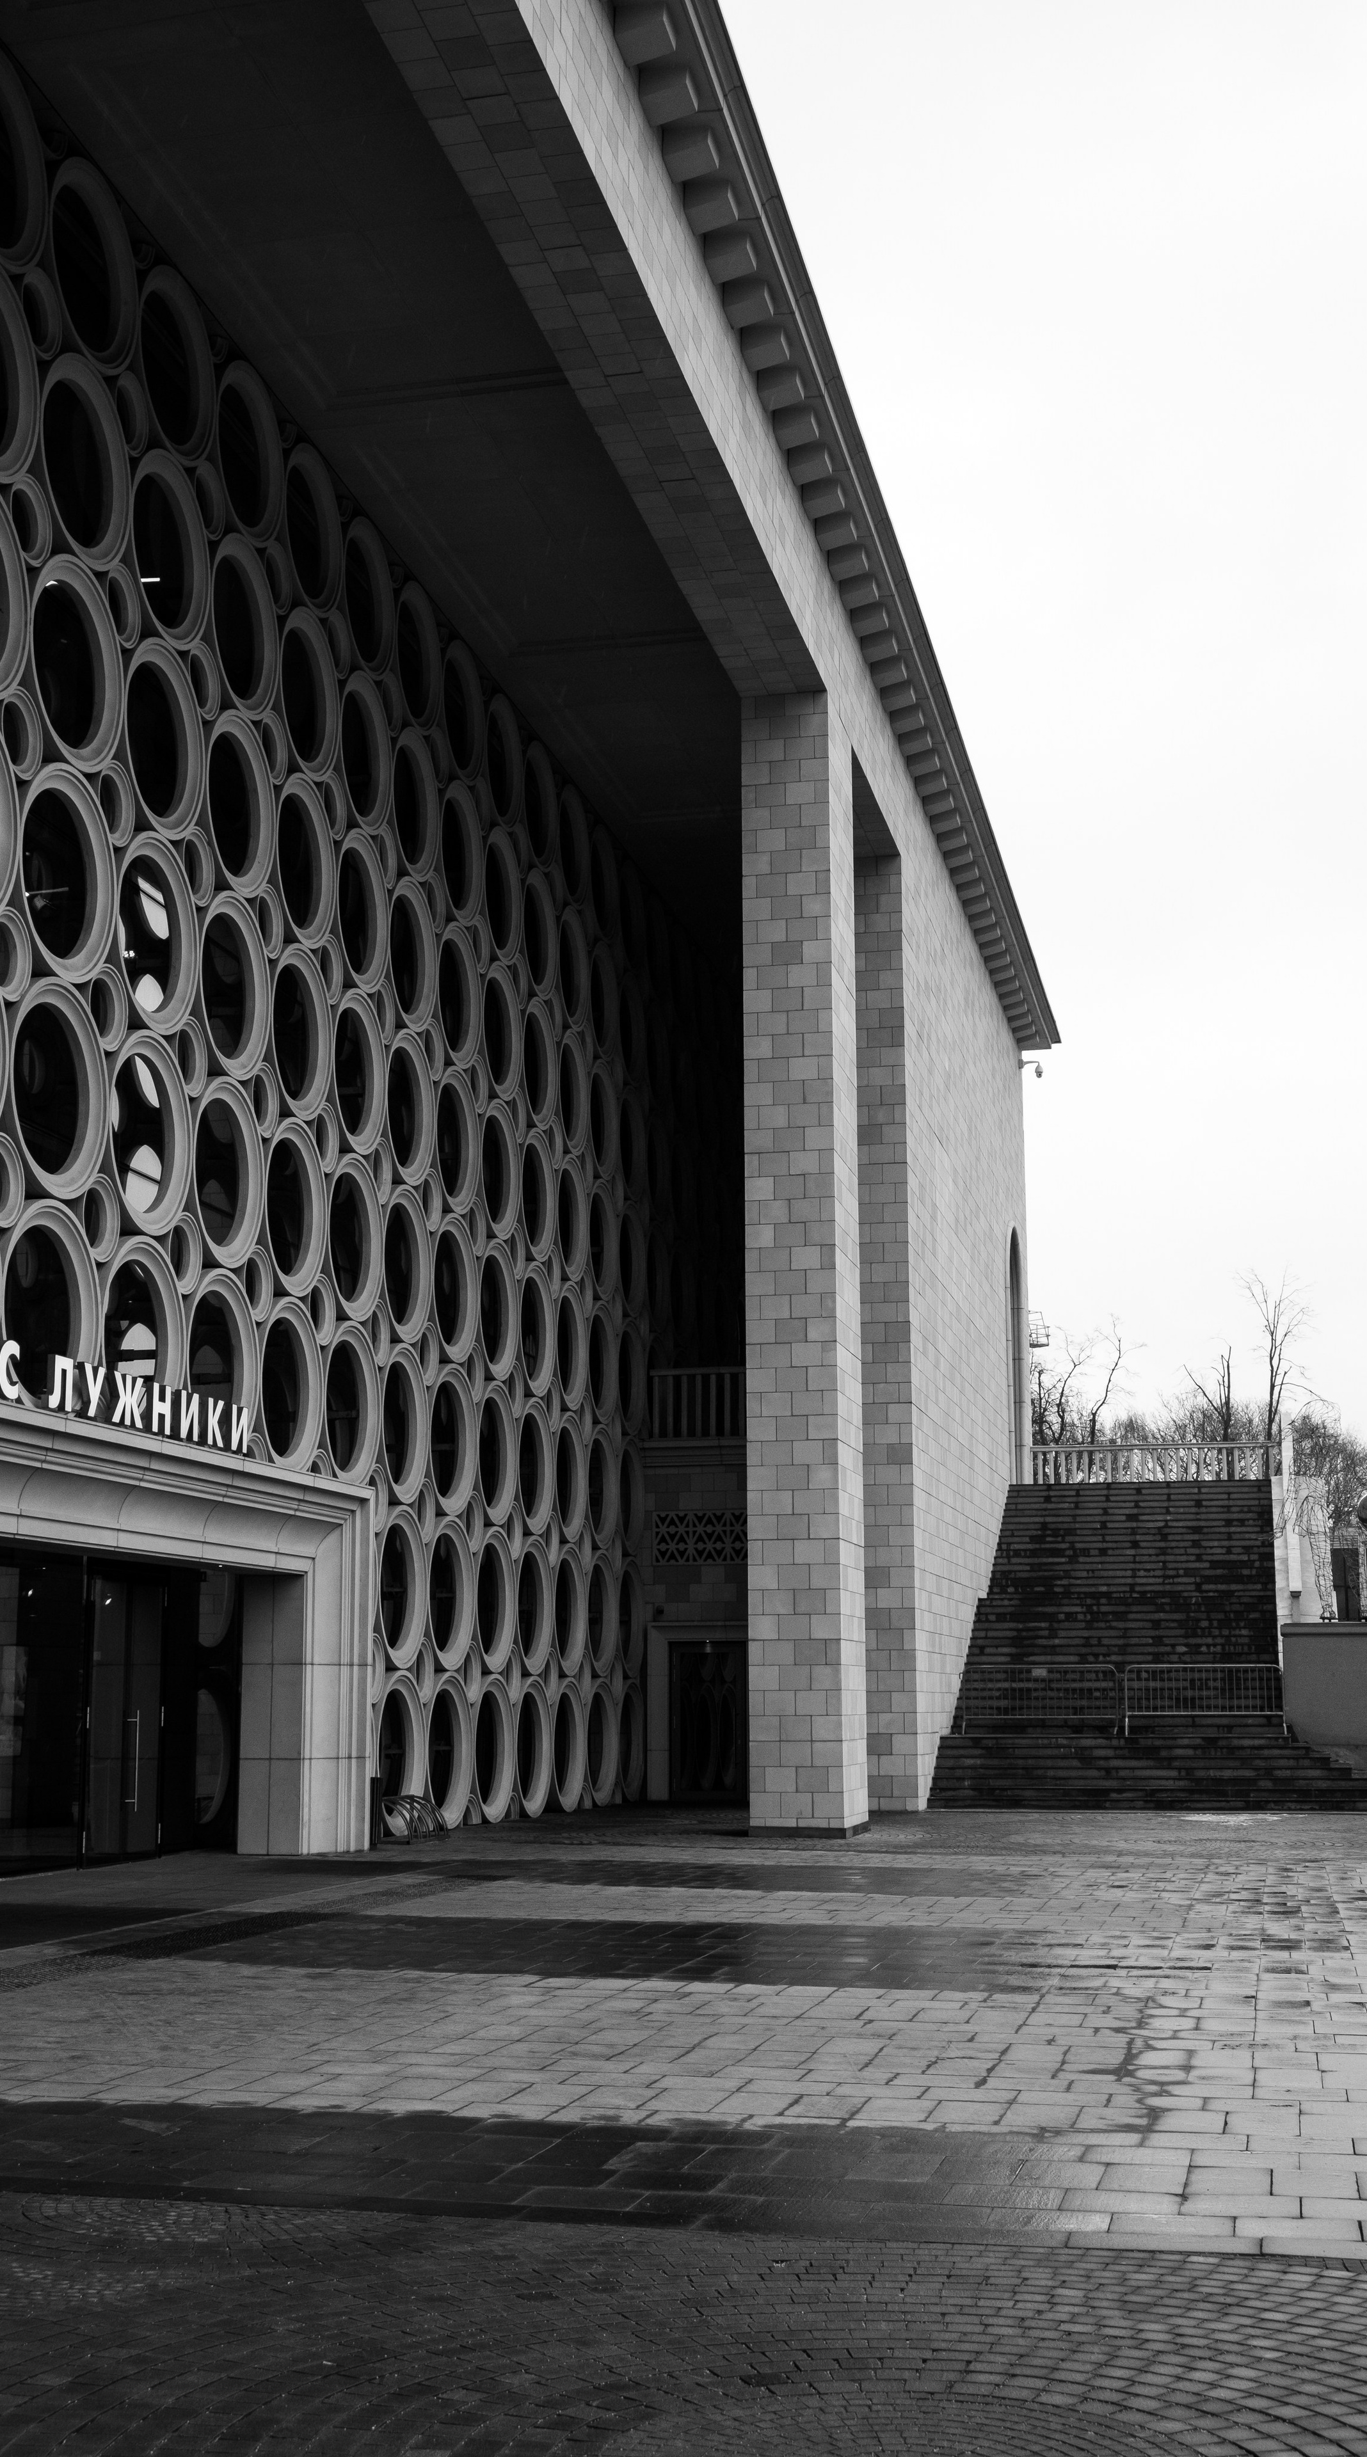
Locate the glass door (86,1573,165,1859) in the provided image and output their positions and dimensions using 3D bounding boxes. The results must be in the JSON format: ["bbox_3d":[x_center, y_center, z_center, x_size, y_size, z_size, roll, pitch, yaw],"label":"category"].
[{"bbox_3d":[-5.836,5.195,27.479,0.115,2.920,1.815,-2,-11,13],"label":"glass door"}]

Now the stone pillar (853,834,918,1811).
[{"bbox_3d":[3.006,1.511,40.145,1.209,14.636,1.287,-2,-11,13],"label":"stone pillar"}]

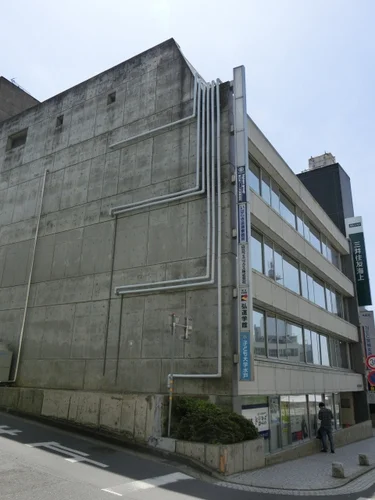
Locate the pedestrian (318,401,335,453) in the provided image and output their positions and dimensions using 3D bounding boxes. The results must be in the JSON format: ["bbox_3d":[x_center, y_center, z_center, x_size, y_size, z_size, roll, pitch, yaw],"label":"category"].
[{"bbox_3d":[5.048,6.487,15.337,0.520,1.700,0.420,5,-18,-11],"label":"pedestrian"}]

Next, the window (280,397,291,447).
[{"bbox_3d":[4.002,6.979,17.086,0.080,1.931,1.085,-10,-21,31],"label":"window"}]

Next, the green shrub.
[{"bbox_3d":[0.825,4.465,10.971,1.650,1.050,2.300,-10,-21,31],"label":"green shrub"}]

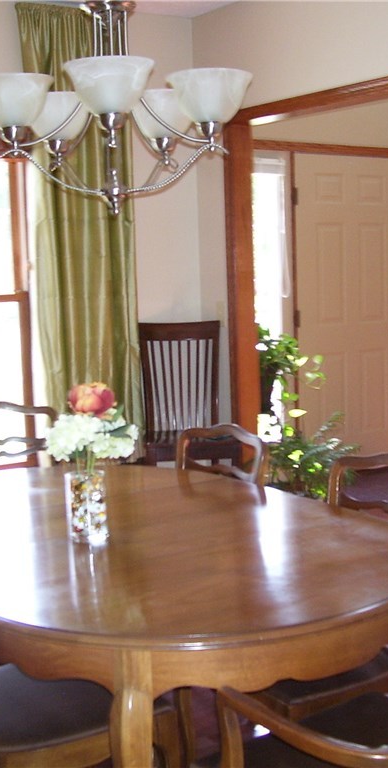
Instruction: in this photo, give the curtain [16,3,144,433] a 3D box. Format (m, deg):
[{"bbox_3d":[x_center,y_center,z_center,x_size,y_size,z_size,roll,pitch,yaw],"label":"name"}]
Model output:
[{"bbox_3d":[-0.521,-0.669,4.789,0.560,2.150,0.120,-6,8,-33],"label":"curtain"}]

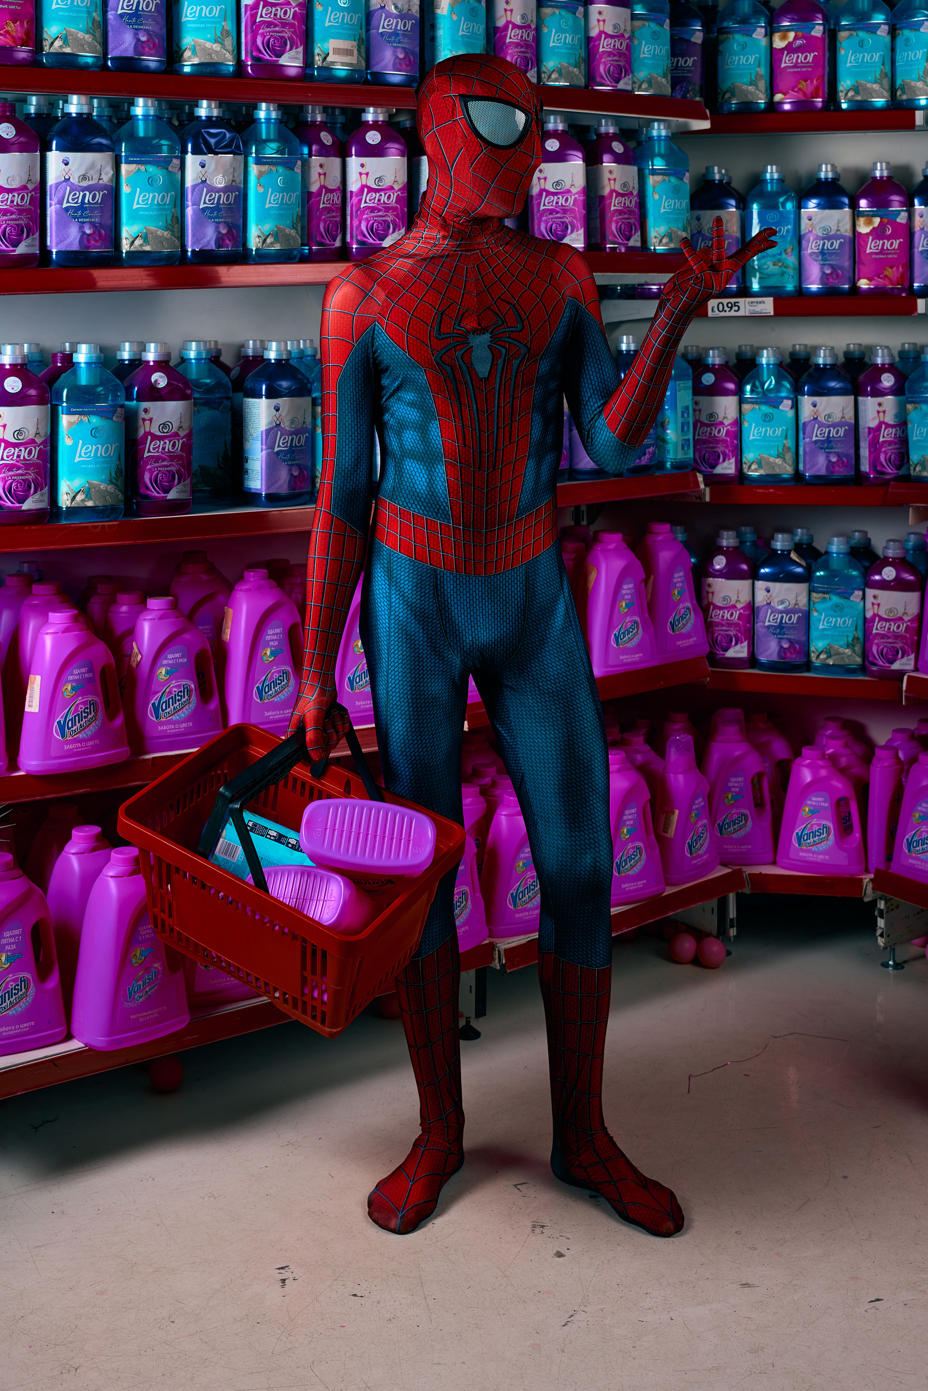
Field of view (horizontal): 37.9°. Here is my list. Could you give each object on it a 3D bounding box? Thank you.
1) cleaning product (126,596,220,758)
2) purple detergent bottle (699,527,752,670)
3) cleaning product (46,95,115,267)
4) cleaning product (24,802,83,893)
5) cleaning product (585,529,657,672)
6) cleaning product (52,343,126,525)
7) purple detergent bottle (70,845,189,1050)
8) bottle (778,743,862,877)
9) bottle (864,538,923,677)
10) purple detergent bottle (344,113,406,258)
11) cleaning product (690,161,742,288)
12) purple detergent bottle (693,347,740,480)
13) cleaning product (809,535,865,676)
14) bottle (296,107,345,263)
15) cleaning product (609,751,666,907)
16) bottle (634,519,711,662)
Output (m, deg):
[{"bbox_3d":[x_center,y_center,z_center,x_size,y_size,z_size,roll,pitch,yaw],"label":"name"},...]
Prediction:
[{"bbox_3d":[-0.507,-0.043,2.360,0.178,0.255,0.115,-7,15,-28],"label":"cleaning product"},{"bbox_3d":[0.566,-0.212,2.920,0.116,0.288,0.086,3,9,18],"label":"purple detergent bottle"},{"bbox_3d":[-0.681,-0.913,2.400,0.116,0.288,0.086,-4,10,-23],"label":"cleaning product"},{"bbox_3d":[-0.724,0.339,2.460,0.182,0.280,0.112,-7,12,-39],"label":"cleaning product"},{"bbox_3d":[0.310,-0.186,2.700,0.185,0.265,0.100,-9,13,-40],"label":"cleaning product"},{"bbox_3d":[-0.638,-0.450,2.310,0.120,0.298,0.086,-8,16,-31],"label":"cleaning product"},{"bbox_3d":[-0.559,0.410,2.270,0.112,0.280,0.182,8,12,42],"label":"purple detergent bottle"},{"bbox_3d":[0.753,0.238,2.860,0.184,0.245,0.100,2,9,13],"label":"bottle"},{"bbox_3d":[0.928,-0.187,2.920,0.116,0.288,0.086,4,10,23],"label":"bottle"},{"bbox_3d":[-0.170,-0.992,2.620,0.116,0.288,0.086,-1,9,-9],"label":"purple detergent bottle"},{"bbox_3d":[0.581,-1.076,3.130,0.120,0.290,0.080,6,12,32],"label":"cleaning product"},{"bbox_3d":[0.563,-0.632,3.030,0.120,0.290,0.080,6,12,31],"label":"purple detergent bottle"},{"bbox_3d":[0.808,-0.197,2.930,0.116,0.288,0.086,2,9,15],"label":"cleaning product"},{"bbox_3d":[-0.287,-0.978,2.590,0.120,0.290,0.080,-10,14,-44],"label":"bottle"},{"bbox_3d":[0.311,0.256,2.760,0.182,0.280,0.112,-5,10,-30],"label":"cleaning product"},{"bbox_3d":[0.426,-0.219,2.820,0.185,0.265,0.100,-9,13,-40],"label":"bottle"}]

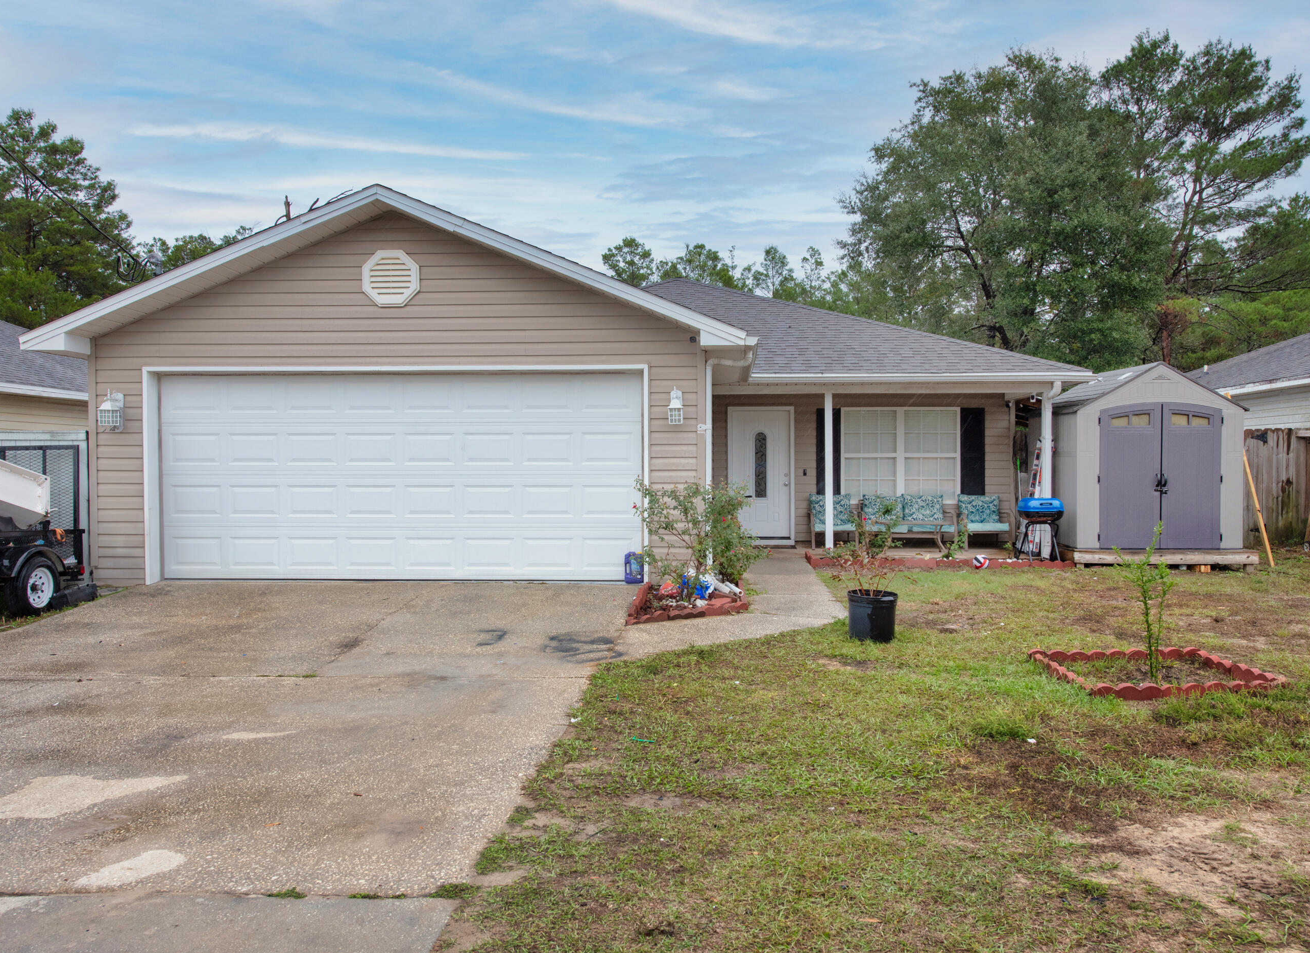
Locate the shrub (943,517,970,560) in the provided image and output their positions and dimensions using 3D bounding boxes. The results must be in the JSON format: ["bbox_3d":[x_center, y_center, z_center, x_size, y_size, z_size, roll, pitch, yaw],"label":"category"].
[{"bbox_3d":[4.099,0.835,12.950,0.380,0.610,0.380,0,1,0],"label":"shrub"}]

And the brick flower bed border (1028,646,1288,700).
[{"bbox_3d":[3.338,1.310,6.350,1.300,0.130,1.080,0,1,-5],"label":"brick flower bed border"}]

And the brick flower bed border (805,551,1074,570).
[{"bbox_3d":[3.848,1.154,12.950,3.500,0.150,0.750,0,1,2],"label":"brick flower bed border"}]

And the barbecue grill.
[{"bbox_3d":[5.222,0.706,12.950,0.660,0.870,0.500,0,1,2],"label":"barbecue grill"}]

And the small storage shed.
[{"bbox_3d":[6.750,-0.280,13.550,2.320,2.480,2.100,0,1,2],"label":"small storage shed"}]

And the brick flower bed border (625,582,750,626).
[{"bbox_3d":[0.318,1.086,8.350,1.040,0.160,2.000,0,1,2],"label":"brick flower bed border"}]

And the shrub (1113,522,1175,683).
[{"bbox_3d":[3.235,0.834,6.300,0.380,1.050,0.370,0,1,0],"label":"shrub"}]

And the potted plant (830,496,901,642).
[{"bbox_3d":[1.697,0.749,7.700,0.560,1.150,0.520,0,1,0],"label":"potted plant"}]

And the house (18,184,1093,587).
[{"bbox_3d":[0.170,-1.440,17.200,12.000,4.950,16.500,0,1,2],"label":"house"}]

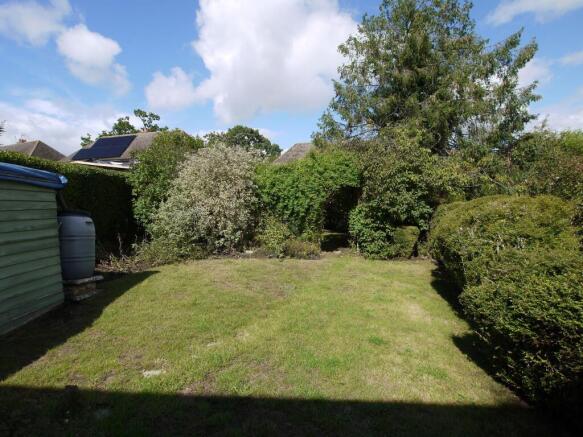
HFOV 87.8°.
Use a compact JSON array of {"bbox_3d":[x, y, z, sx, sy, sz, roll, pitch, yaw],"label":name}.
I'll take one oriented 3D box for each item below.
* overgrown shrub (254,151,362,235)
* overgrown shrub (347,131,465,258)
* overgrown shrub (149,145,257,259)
[{"bbox_3d":[0.496,-0.587,9.482,3.200,3.170,1.800,0,3,0],"label":"overgrown shrub"},{"bbox_3d":[3.376,-0.794,9.071,3.400,3.630,2.400,0,3,0],"label":"overgrown shrub"},{"bbox_3d":[-2.553,-0.589,9.082,3.100,3.220,2.500,0,3,0],"label":"overgrown shrub"}]

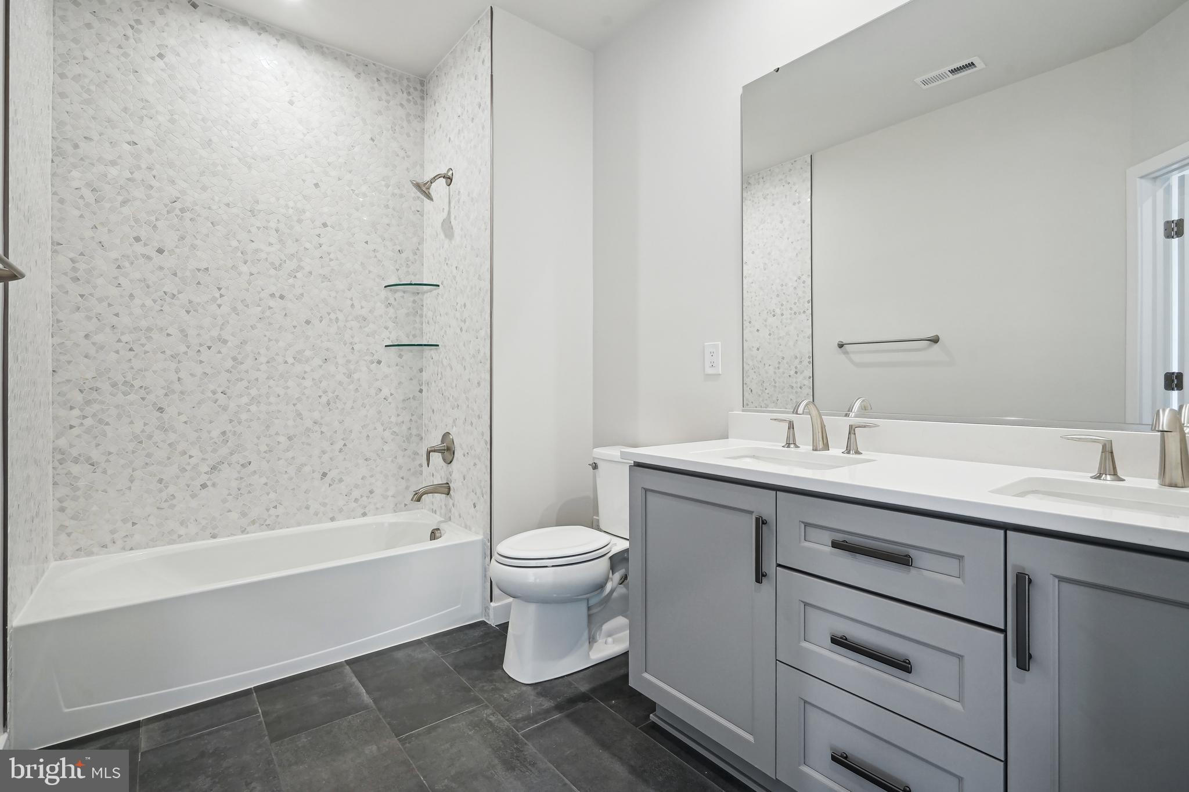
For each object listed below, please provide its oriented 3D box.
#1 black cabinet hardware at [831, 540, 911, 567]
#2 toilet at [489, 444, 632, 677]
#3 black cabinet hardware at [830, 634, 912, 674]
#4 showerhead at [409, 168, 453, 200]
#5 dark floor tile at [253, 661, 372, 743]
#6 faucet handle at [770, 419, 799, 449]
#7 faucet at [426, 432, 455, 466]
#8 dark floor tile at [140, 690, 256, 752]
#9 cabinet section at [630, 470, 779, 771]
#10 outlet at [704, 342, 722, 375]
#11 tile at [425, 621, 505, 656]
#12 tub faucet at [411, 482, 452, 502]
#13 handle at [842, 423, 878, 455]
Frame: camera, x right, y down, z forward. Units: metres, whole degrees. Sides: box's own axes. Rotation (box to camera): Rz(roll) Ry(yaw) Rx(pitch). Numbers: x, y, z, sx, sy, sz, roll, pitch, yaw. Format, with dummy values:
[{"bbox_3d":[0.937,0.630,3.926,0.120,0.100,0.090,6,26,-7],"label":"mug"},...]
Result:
[{"bbox_3d":[0.564,0.314,1.069,0.034,0.018,0.157,0,1,-39],"label":"black cabinet hardware"},{"bbox_3d":[-0.062,0.637,2.135,0.781,0.796,0.448,0,0,-39],"label":"toilet"},{"bbox_3d":[0.564,0.517,1.071,0.034,0.018,0.157,0,1,-39],"label":"black cabinet hardware"},{"bbox_3d":[-0.815,-1.068,2.637,0.205,0.188,0.137,0,0,-39],"label":"showerhead"},{"bbox_3d":[-0.979,1.050,1.832,0.304,0.010,0.389,0,1,-39],"label":"dark floor tile"},{"bbox_3d":[0.641,0.124,1.777,0.062,0.092,0.110,0,0,-39],"label":"faucet handle"},{"bbox_3d":[-0.812,0.278,2.732,0.118,0.175,0.174,0,1,-39],"label":"faucet"},{"bbox_3d":[-1.276,1.050,1.720,0.300,0.010,0.198,0,1,-39],"label":"dark floor tile"},{"bbox_3d":[0.487,0.587,1.685,0.530,0.725,0.540,0,1,-38],"label":"cabinet section"},{"bbox_3d":[0.465,-0.146,2.069,0.007,0.122,0.079,0,1,-39],"label":"outlet"},{"bbox_3d":[-0.556,1.038,2.262,0.301,0.010,0.196,0,0,-39],"label":"tile"},{"bbox_3d":[-0.819,0.483,2.649,0.200,0.082,0.063,0,0,-39],"label":"tub faucet"},{"bbox_3d":[0.787,0.127,1.560,0.056,0.090,0.104,0,1,-39],"label":"handle"}]

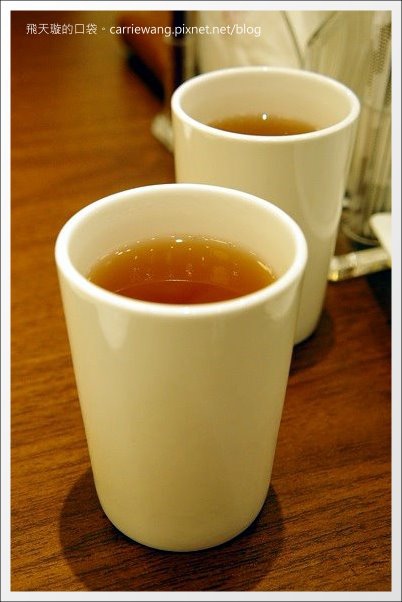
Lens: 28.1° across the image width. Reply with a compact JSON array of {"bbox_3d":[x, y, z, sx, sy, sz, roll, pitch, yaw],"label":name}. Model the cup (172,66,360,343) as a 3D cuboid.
[{"bbox_3d":[0.025,-0.038,0.350,0.074,0.103,0.074,1,36,0],"label":"cup"}]

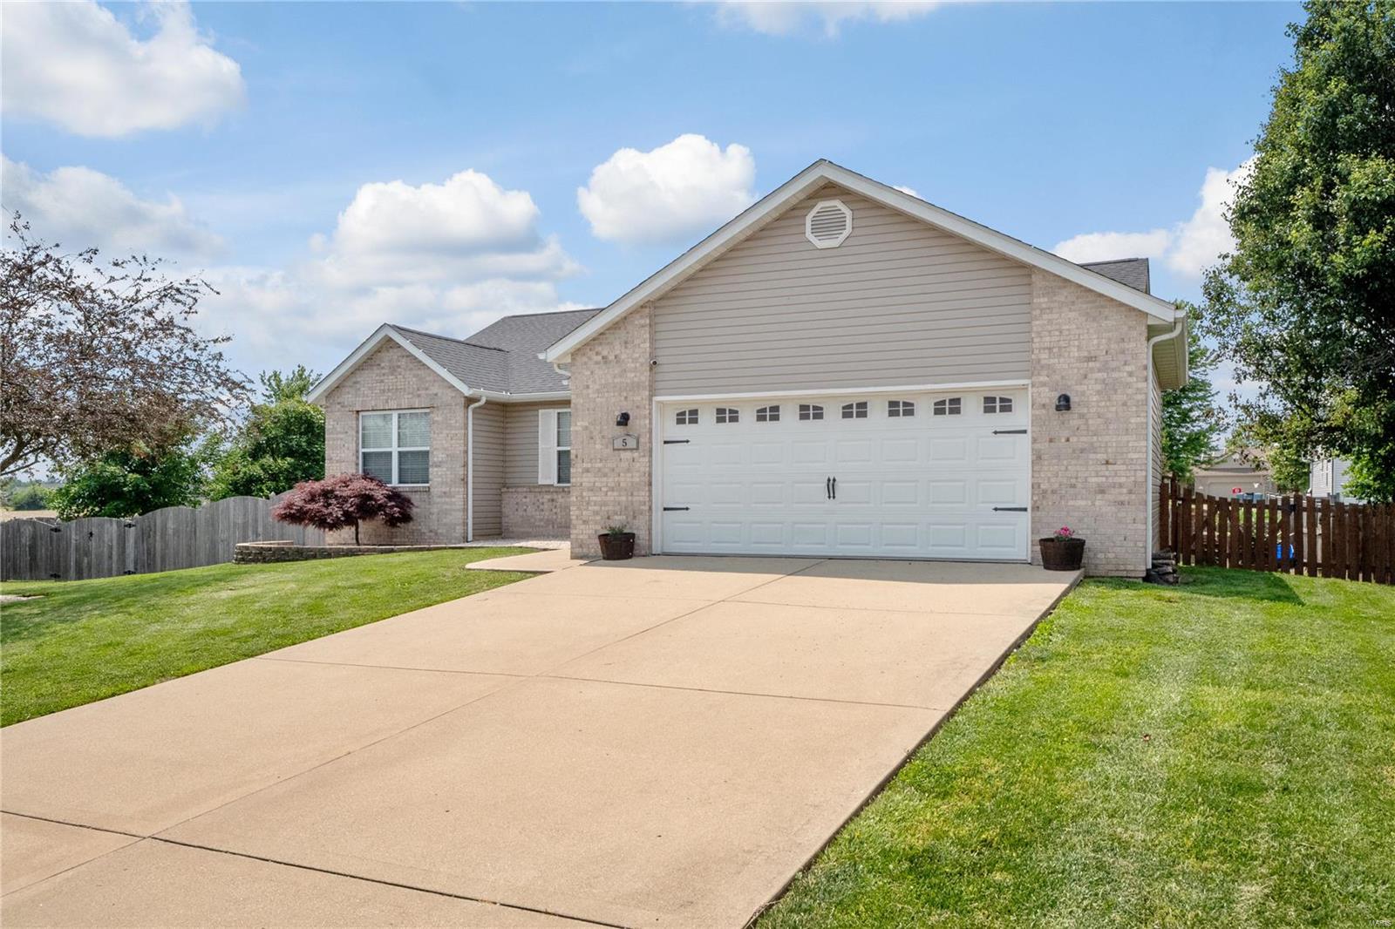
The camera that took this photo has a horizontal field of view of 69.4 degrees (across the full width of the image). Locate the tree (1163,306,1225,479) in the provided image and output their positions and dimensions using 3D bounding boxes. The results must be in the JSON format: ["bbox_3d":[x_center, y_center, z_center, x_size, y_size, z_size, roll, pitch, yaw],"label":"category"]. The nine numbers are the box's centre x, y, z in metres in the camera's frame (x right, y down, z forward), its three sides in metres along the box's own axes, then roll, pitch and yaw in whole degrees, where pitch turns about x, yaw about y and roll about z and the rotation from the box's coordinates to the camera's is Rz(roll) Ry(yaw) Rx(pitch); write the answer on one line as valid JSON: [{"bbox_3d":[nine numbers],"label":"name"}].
[{"bbox_3d":[14.235,-1.395,30.000,3.000,7.000,3.000,-1,-2,24],"label":"tree"}]

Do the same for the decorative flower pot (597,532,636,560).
[{"bbox_3d":[-1.130,1.144,14.050,0.510,0.360,0.510,0,-1,0],"label":"decorative flower pot"}]

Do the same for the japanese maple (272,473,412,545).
[{"bbox_3d":[-6.914,0.869,19.600,2.700,1.420,2.400,-1,-2,24],"label":"japanese maple"}]

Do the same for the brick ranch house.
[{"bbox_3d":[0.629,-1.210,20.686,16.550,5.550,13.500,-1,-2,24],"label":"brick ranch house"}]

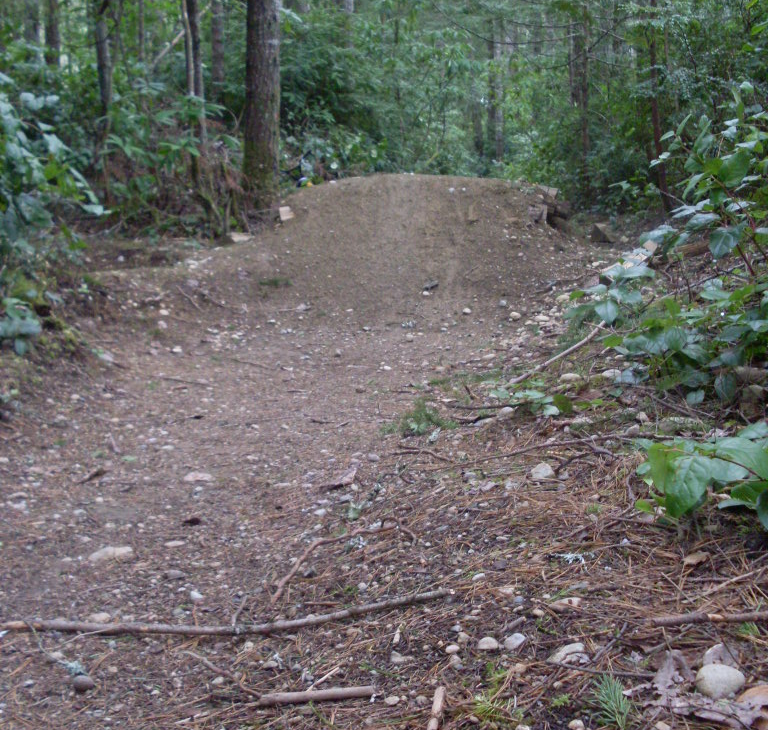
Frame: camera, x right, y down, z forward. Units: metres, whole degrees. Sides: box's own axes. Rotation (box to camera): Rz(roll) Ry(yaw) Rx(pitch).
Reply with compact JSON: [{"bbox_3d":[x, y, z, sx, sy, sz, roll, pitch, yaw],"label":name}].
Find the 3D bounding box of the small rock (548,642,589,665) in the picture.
[{"bbox_3d":[0.222,0.346,1.349,0.047,0.025,0.037,1,6,10],"label":"small rock"}]

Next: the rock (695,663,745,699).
[{"bbox_3d":[0.353,0.332,1.180,0.052,0.035,0.044,1,8,0],"label":"rock"}]

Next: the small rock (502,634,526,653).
[{"bbox_3d":[0.154,0.330,1.331,0.028,0.018,0.023,1,8,0],"label":"small rock"}]

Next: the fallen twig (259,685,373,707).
[{"bbox_3d":[-0.071,0.351,1.195,0.124,0.013,0.013,-1,9,-11],"label":"fallen twig"}]

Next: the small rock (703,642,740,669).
[{"bbox_3d":[0.390,0.340,1.301,0.043,0.036,0.032,2,7,17],"label":"small rock"}]

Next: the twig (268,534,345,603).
[{"bbox_3d":[-0.119,0.285,1.620,0.042,0.014,0.318,3,9,16],"label":"twig"}]

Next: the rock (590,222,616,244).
[{"bbox_3d":[1.484,-0.896,7.600,0.176,0.149,0.141,1,6,11],"label":"rock"}]

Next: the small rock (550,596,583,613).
[{"bbox_3d":[0.237,0.311,1.463,0.041,0.020,0.031,1,8,0],"label":"small rock"}]

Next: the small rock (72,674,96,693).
[{"bbox_3d":[-0.343,0.364,1.286,0.025,0.020,0.023,-2,7,-15],"label":"small rock"}]

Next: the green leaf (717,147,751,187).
[{"bbox_3d":[0.750,-0.421,2.400,0.068,0.083,0.038,1,8,0],"label":"green leaf"}]

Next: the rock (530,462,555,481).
[{"bbox_3d":[0.332,0.223,2.346,0.048,0.040,0.041,1,6,8],"label":"rock"}]

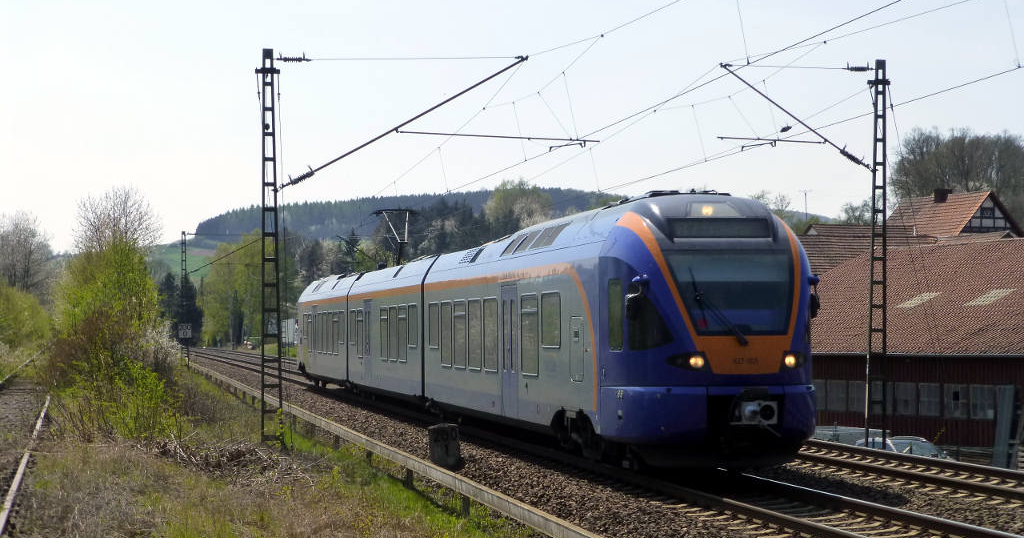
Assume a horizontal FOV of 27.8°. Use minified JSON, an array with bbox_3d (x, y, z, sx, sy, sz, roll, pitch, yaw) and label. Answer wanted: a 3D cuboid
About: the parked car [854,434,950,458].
[{"bbox_3d":[10.662,5.319,56.636,1.760,1.460,4.170,1,-2,-22],"label":"parked car"}]

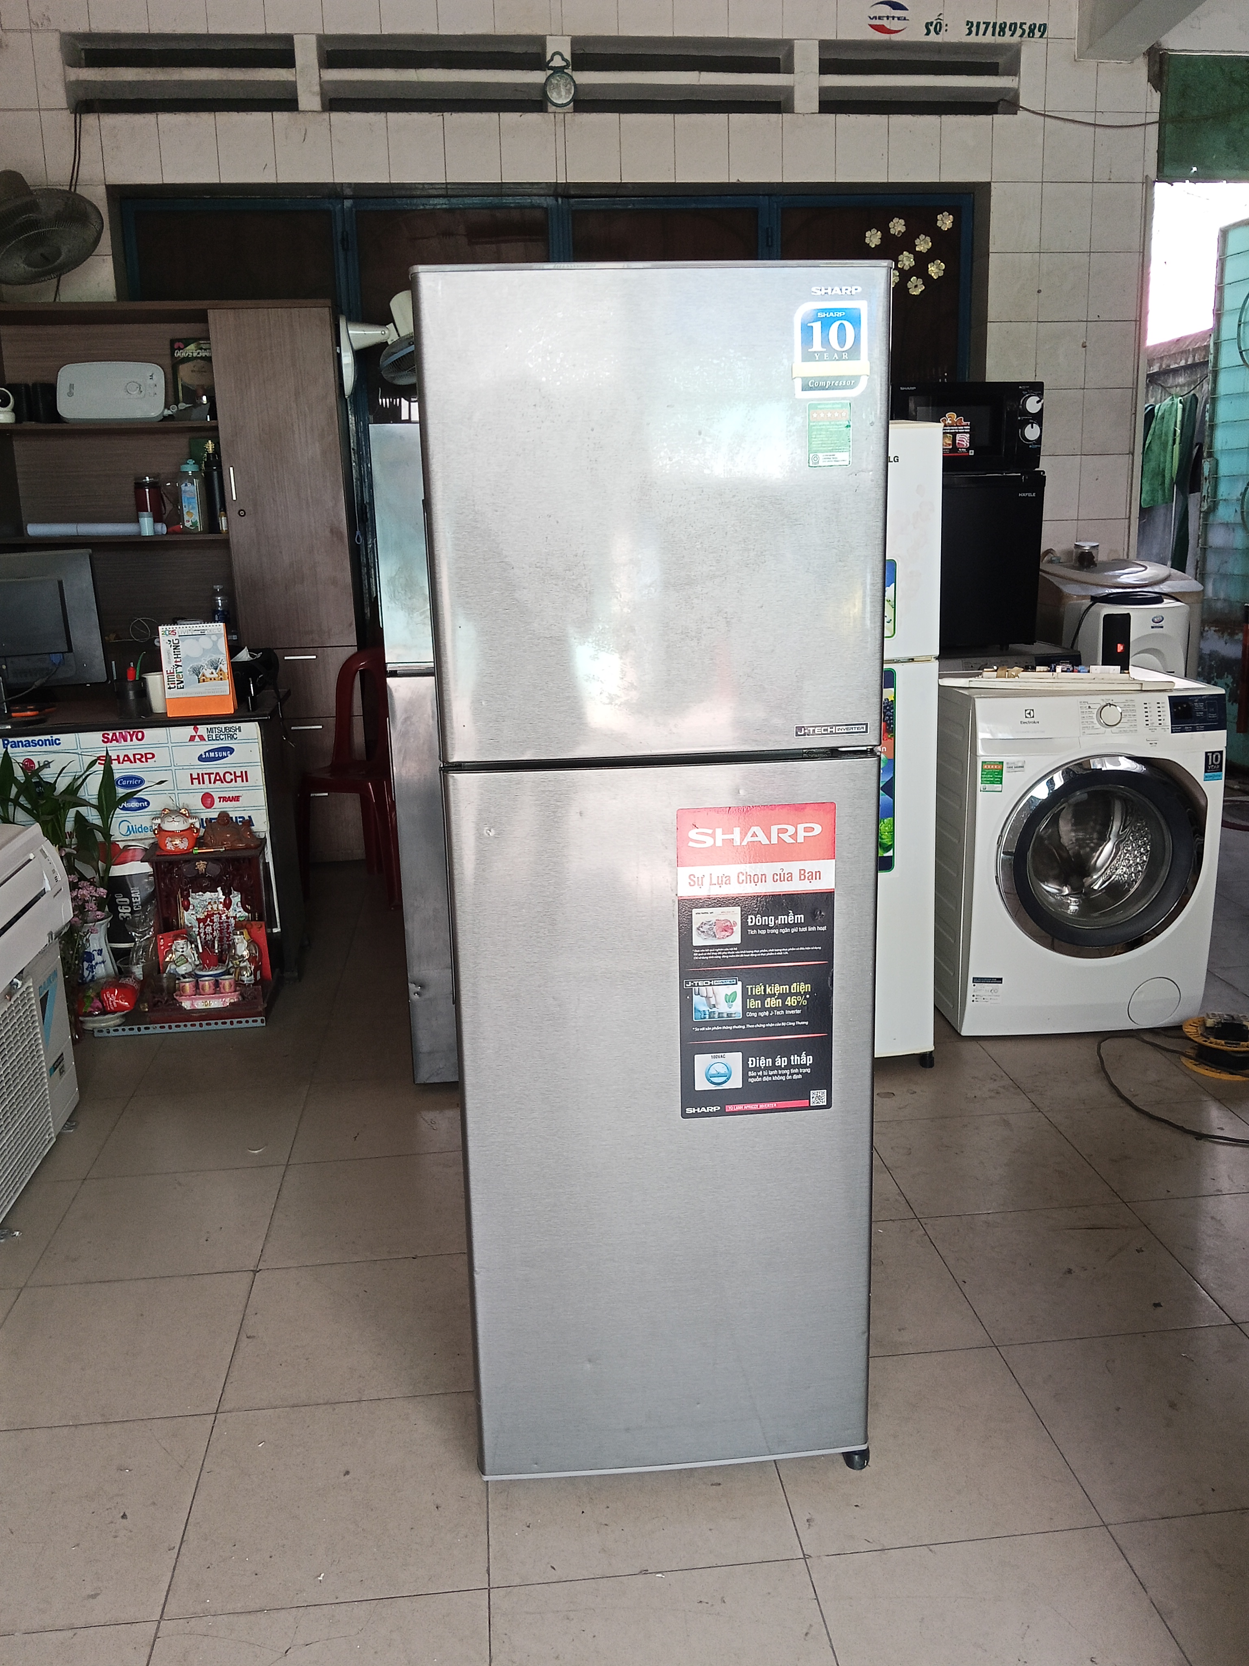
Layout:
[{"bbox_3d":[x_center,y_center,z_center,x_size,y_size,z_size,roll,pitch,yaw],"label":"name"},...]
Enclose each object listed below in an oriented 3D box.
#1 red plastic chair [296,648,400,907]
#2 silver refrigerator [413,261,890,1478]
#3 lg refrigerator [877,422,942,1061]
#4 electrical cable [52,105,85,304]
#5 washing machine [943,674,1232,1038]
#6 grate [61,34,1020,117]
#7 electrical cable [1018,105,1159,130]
[{"bbox_3d":[-0.939,-0.212,4.778,0.410,0.840,0.480,2,14,13],"label":"red plastic chair"},{"bbox_3d":[0.023,0.071,1.943,0.540,1.580,0.620,-3,14,-4],"label":"silver refrigerator"},{"bbox_3d":[0.405,-0.211,3.208,0.550,1.480,0.600,-3,14,-7],"label":"lg refrigerator"},{"bbox_3d":[-2.076,-2.335,4.827,0.140,0.680,0.050,-3,14,-6],"label":"electrical cable"},{"bbox_3d":[1.155,0.031,3.510,0.610,0.860,0.600,-2,14,-3],"label":"washing machine"},{"bbox_3d":[-0.257,-2.885,4.997,3.570,0.270,0.150,-3,14,-6],"label":"grate"},{"bbox_3d":[1.845,-2.840,5.142,0.580,0.100,0.050,-3,14,-6],"label":"electrical cable"}]

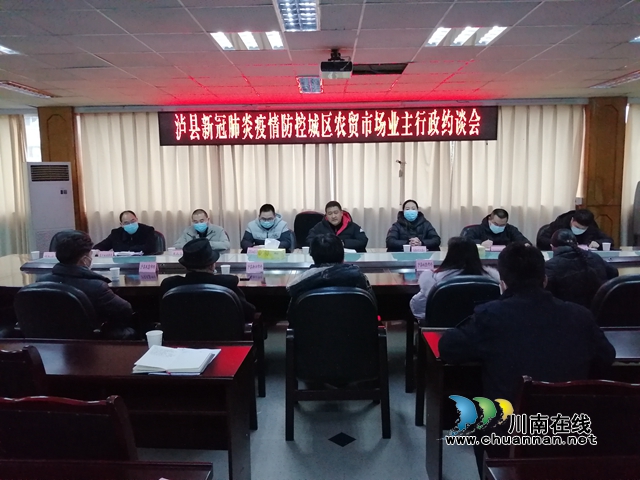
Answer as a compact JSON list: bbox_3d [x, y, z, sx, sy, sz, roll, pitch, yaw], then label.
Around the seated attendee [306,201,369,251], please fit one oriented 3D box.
[{"bbox_3d":[0.184,0.219,5.208,0.650,1.279,0.771,-1,8,1],"label":"seated attendee"}]

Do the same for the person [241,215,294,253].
[{"bbox_3d":[-0.552,0.243,5.192,0.568,1.254,0.761,-1,8,1],"label":"person"}]

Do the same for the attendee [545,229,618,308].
[{"bbox_3d":[1.846,0.522,3.377,0.550,1.210,0.800,-1,8,-2],"label":"attendee"}]

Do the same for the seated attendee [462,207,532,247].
[{"bbox_3d":[1.902,0.240,5.356,0.700,1.240,0.800,-1,8,1],"label":"seated attendee"}]

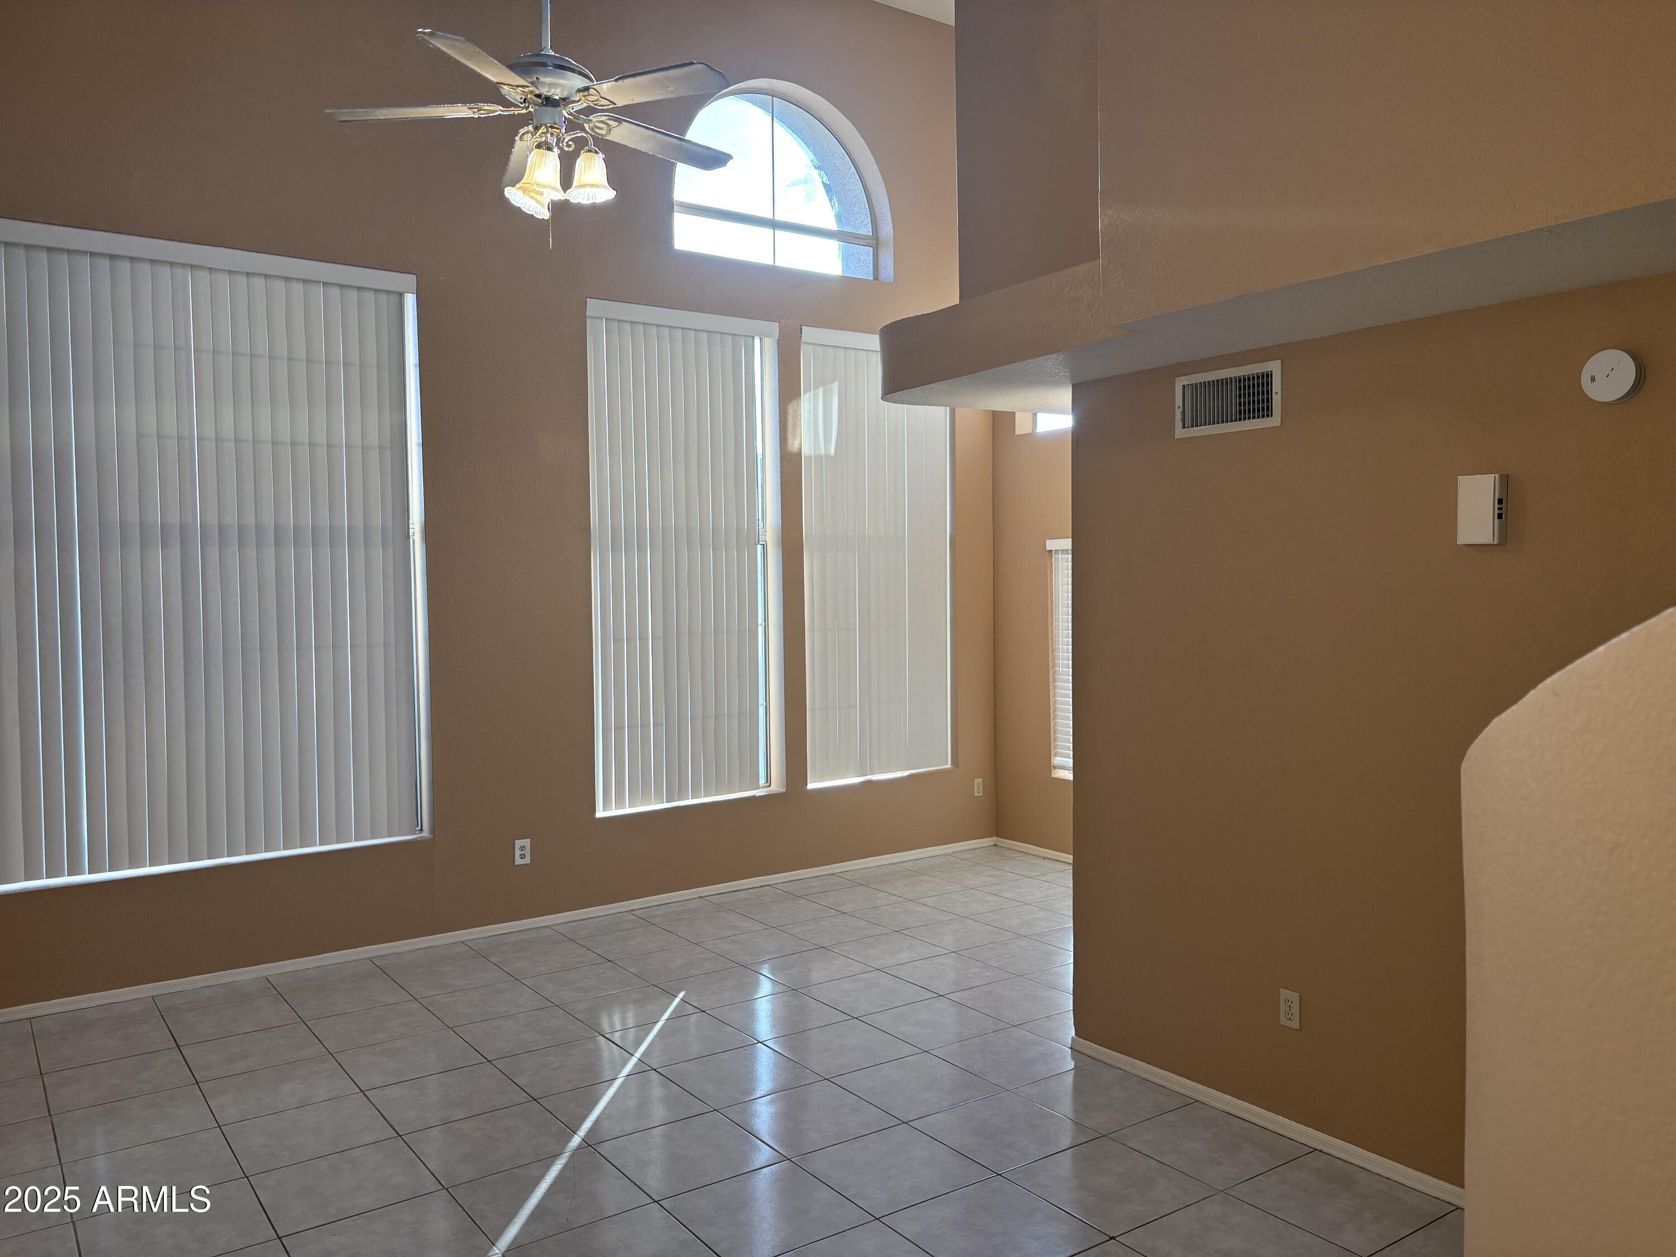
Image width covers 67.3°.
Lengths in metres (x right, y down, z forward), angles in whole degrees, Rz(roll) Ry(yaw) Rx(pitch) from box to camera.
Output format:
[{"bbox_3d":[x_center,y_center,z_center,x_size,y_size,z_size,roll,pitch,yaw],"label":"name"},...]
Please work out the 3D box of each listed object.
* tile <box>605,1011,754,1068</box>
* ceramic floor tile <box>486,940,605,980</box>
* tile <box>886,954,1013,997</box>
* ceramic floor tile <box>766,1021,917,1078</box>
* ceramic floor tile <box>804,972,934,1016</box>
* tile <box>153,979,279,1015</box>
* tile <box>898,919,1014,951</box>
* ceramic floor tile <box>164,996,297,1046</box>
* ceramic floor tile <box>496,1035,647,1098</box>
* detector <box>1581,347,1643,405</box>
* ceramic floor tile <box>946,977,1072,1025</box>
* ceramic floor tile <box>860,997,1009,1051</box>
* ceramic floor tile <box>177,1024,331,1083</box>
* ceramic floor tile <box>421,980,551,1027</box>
[{"bbox_3d":[-0.614,1.603,4.912,0.447,0.010,0.447,-2,2,-35],"label":"tile"},{"bbox_3d":[-1.390,1.563,5.959,0.447,0.010,0.447,-2,2,-35],"label":"ceramic floor tile"},{"bbox_3d":[0.496,1.558,5.665,0.448,0.010,0.448,-2,2,-35],"label":"tile"},{"bbox_3d":[0.016,1.598,4.802,0.447,0.010,0.447,-2,2,-35],"label":"ceramic floor tile"},{"bbox_3d":[0.123,1.559,5.375,0.447,0.010,0.447,-2,2,-35],"label":"ceramic floor tile"},{"bbox_3d":[-2.712,1.608,5.501,0.449,0.010,0.308,-2,2,-35],"label":"tile"},{"bbox_3d":[0.612,1.536,6.302,0.449,0.010,0.447,-2,2,-35],"label":"tile"},{"bbox_3d":[-2.494,1.616,5.193,0.449,0.010,0.447,-2,2,-35],"label":"ceramic floor tile"},{"bbox_3d":[-0.971,1.601,4.592,0.443,0.010,0.443,-2,2,-35],"label":"ceramic floor tile"},{"bbox_3d":[1.886,-0.615,3.069,0.042,0.132,0.132,-2,2,-35],"label":"detector"},{"bbox_3d":[0.751,1.552,5.248,0.443,0.010,0.443,-2,2,-35],"label":"ceramic floor tile"},{"bbox_3d":[0.385,1.566,4.992,0.443,0.010,0.443,-2,2,-35],"label":"ceramic floor tile"},{"bbox_3d":[-2.233,1.614,4.813,0.447,0.010,0.447,-2,2,-35],"label":"ceramic floor tile"},{"bbox_3d":[-1.482,1.585,5.324,0.443,0.010,0.443,-2,2,-35],"label":"ceramic floor tile"}]

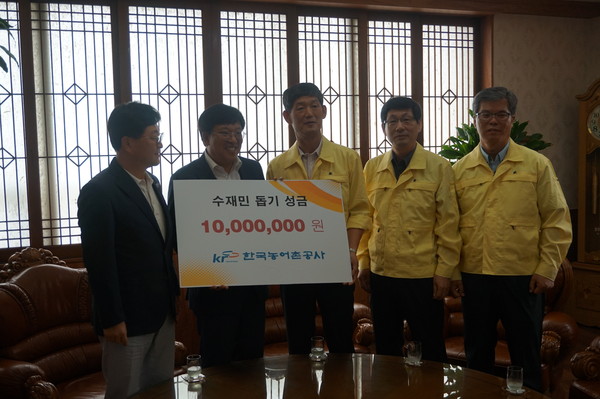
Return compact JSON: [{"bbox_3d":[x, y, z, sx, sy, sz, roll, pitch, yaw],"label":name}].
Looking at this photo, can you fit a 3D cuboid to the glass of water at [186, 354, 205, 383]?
[{"bbox_3d":[-0.412,0.649,2.595,0.060,0.090,0.060,-1,4,0],"label":"glass of water"}]

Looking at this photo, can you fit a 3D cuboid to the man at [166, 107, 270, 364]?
[{"bbox_3d":[-0.333,0.395,2.967,0.480,1.602,0.380,-2,4,-15],"label":"man"}]

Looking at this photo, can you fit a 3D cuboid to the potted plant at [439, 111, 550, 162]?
[{"bbox_3d":[1.347,0.228,4.608,0.760,1.622,0.760,0,4,22],"label":"potted plant"}]

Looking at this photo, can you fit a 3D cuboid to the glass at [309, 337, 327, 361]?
[{"bbox_3d":[0.074,0.624,2.797,0.060,0.090,0.060,-1,4,0],"label":"glass"}]

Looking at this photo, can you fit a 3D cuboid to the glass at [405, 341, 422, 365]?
[{"bbox_3d":[0.462,0.621,2.709,0.060,0.090,0.060,-1,4,0],"label":"glass"}]

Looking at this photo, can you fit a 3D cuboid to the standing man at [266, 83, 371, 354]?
[{"bbox_3d":[0.106,0.320,3.151,0.490,1.706,0.360,-1,4,10],"label":"standing man"}]

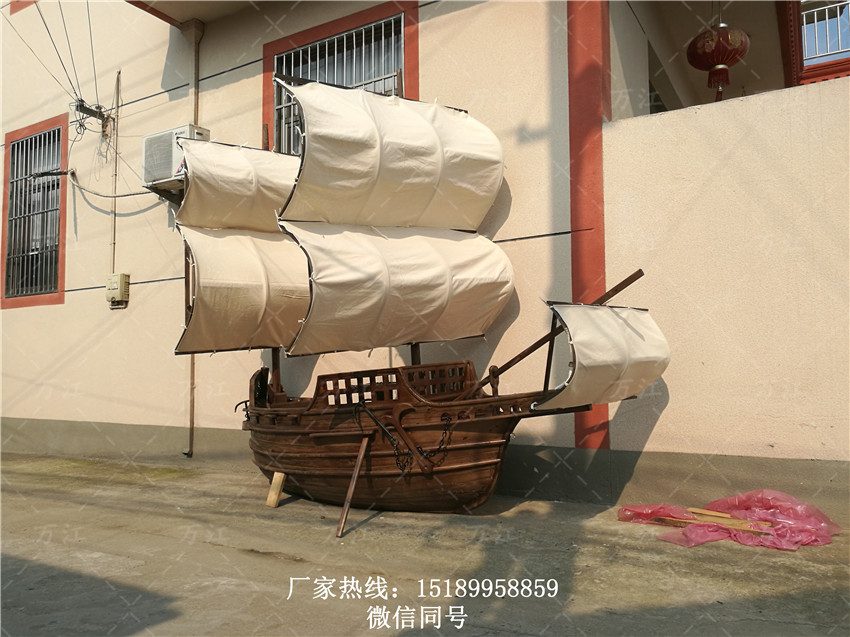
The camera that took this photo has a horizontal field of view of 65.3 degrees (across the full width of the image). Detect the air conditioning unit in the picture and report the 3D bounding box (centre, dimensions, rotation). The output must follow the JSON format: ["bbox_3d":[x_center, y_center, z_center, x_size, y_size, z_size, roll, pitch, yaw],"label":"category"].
[{"bbox_3d":[-2.775,-1.780,7.400,0.770,0.550,0.285,-3,-4,30],"label":"air conditioning unit"}]

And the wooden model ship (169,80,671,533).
[{"bbox_3d":[-0.231,-0.218,4.997,3.650,3.320,1.750,-3,-5,33],"label":"wooden model ship"}]

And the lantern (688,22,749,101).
[{"bbox_3d":[2.820,-2.430,6.380,0.590,0.840,0.590,-3,-4,30],"label":"lantern"}]

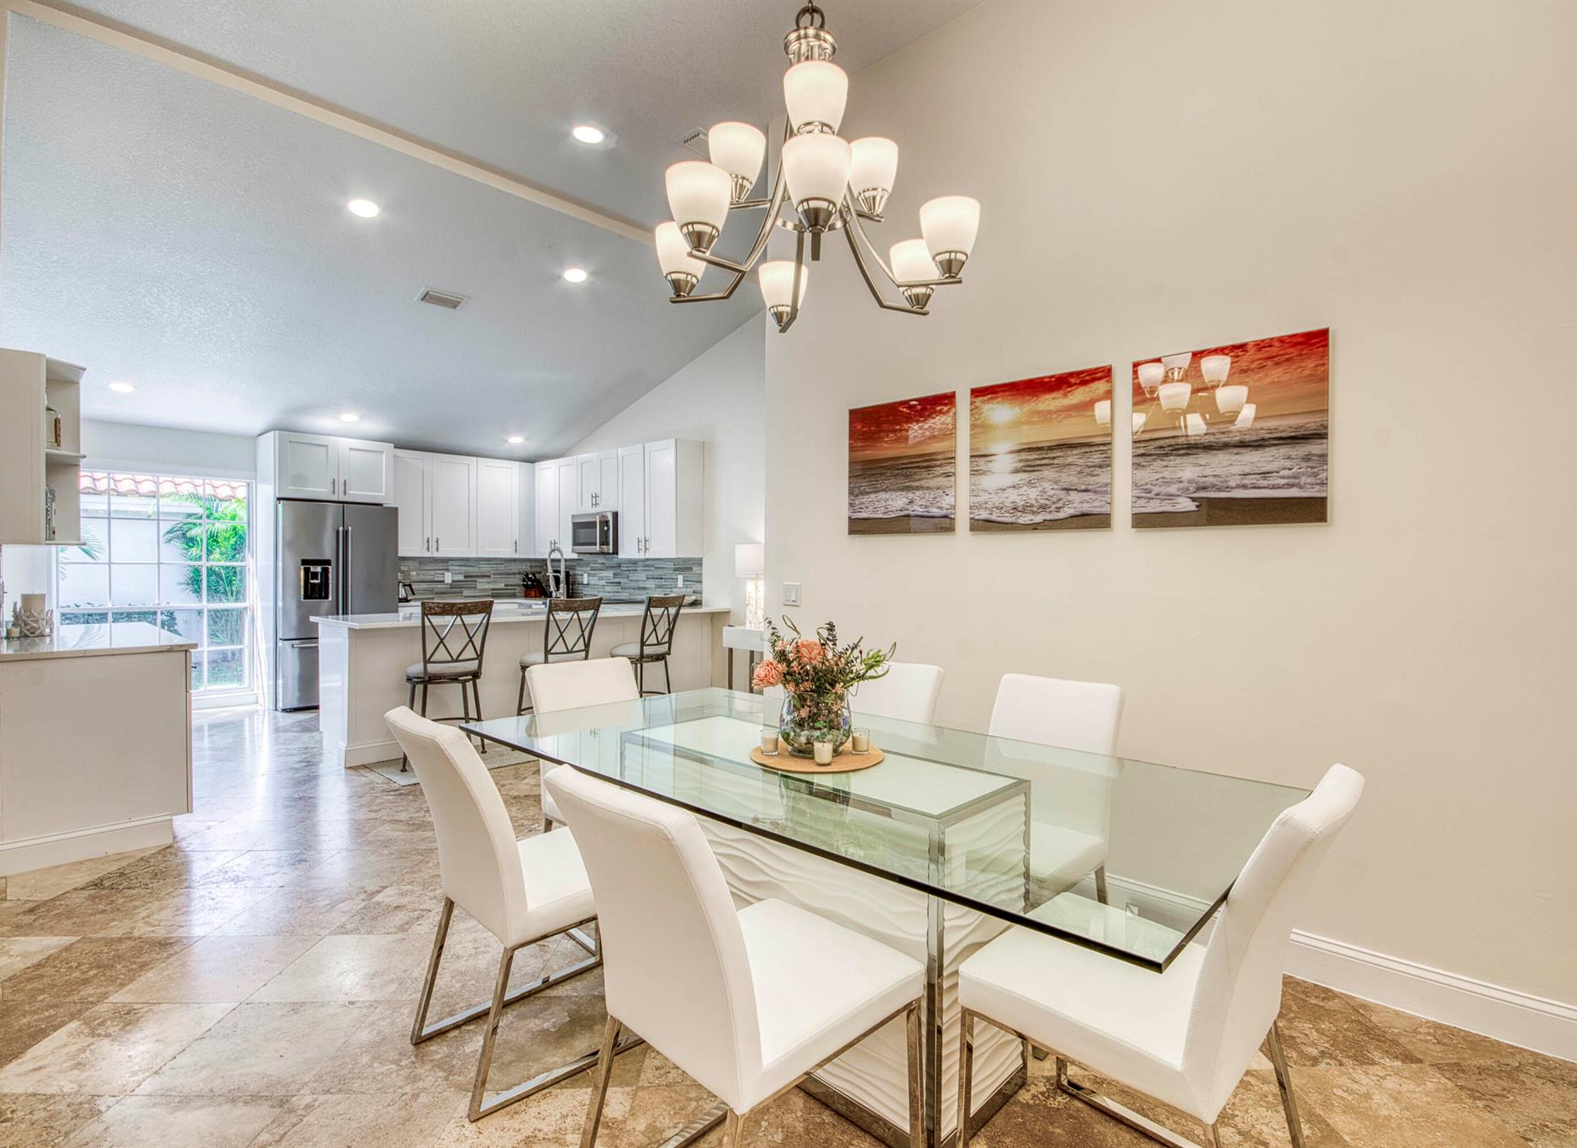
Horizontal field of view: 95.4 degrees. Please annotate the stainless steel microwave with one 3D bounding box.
[{"bbox_3d":[-1.938,-0.421,7.728,0.752,0.422,0.406,1,0,41],"label":"stainless steel microwave"}]

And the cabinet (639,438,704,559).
[{"bbox_3d":[-1.072,-0.678,6.680,0.477,1.065,0.330,1,1,43],"label":"cabinet"}]

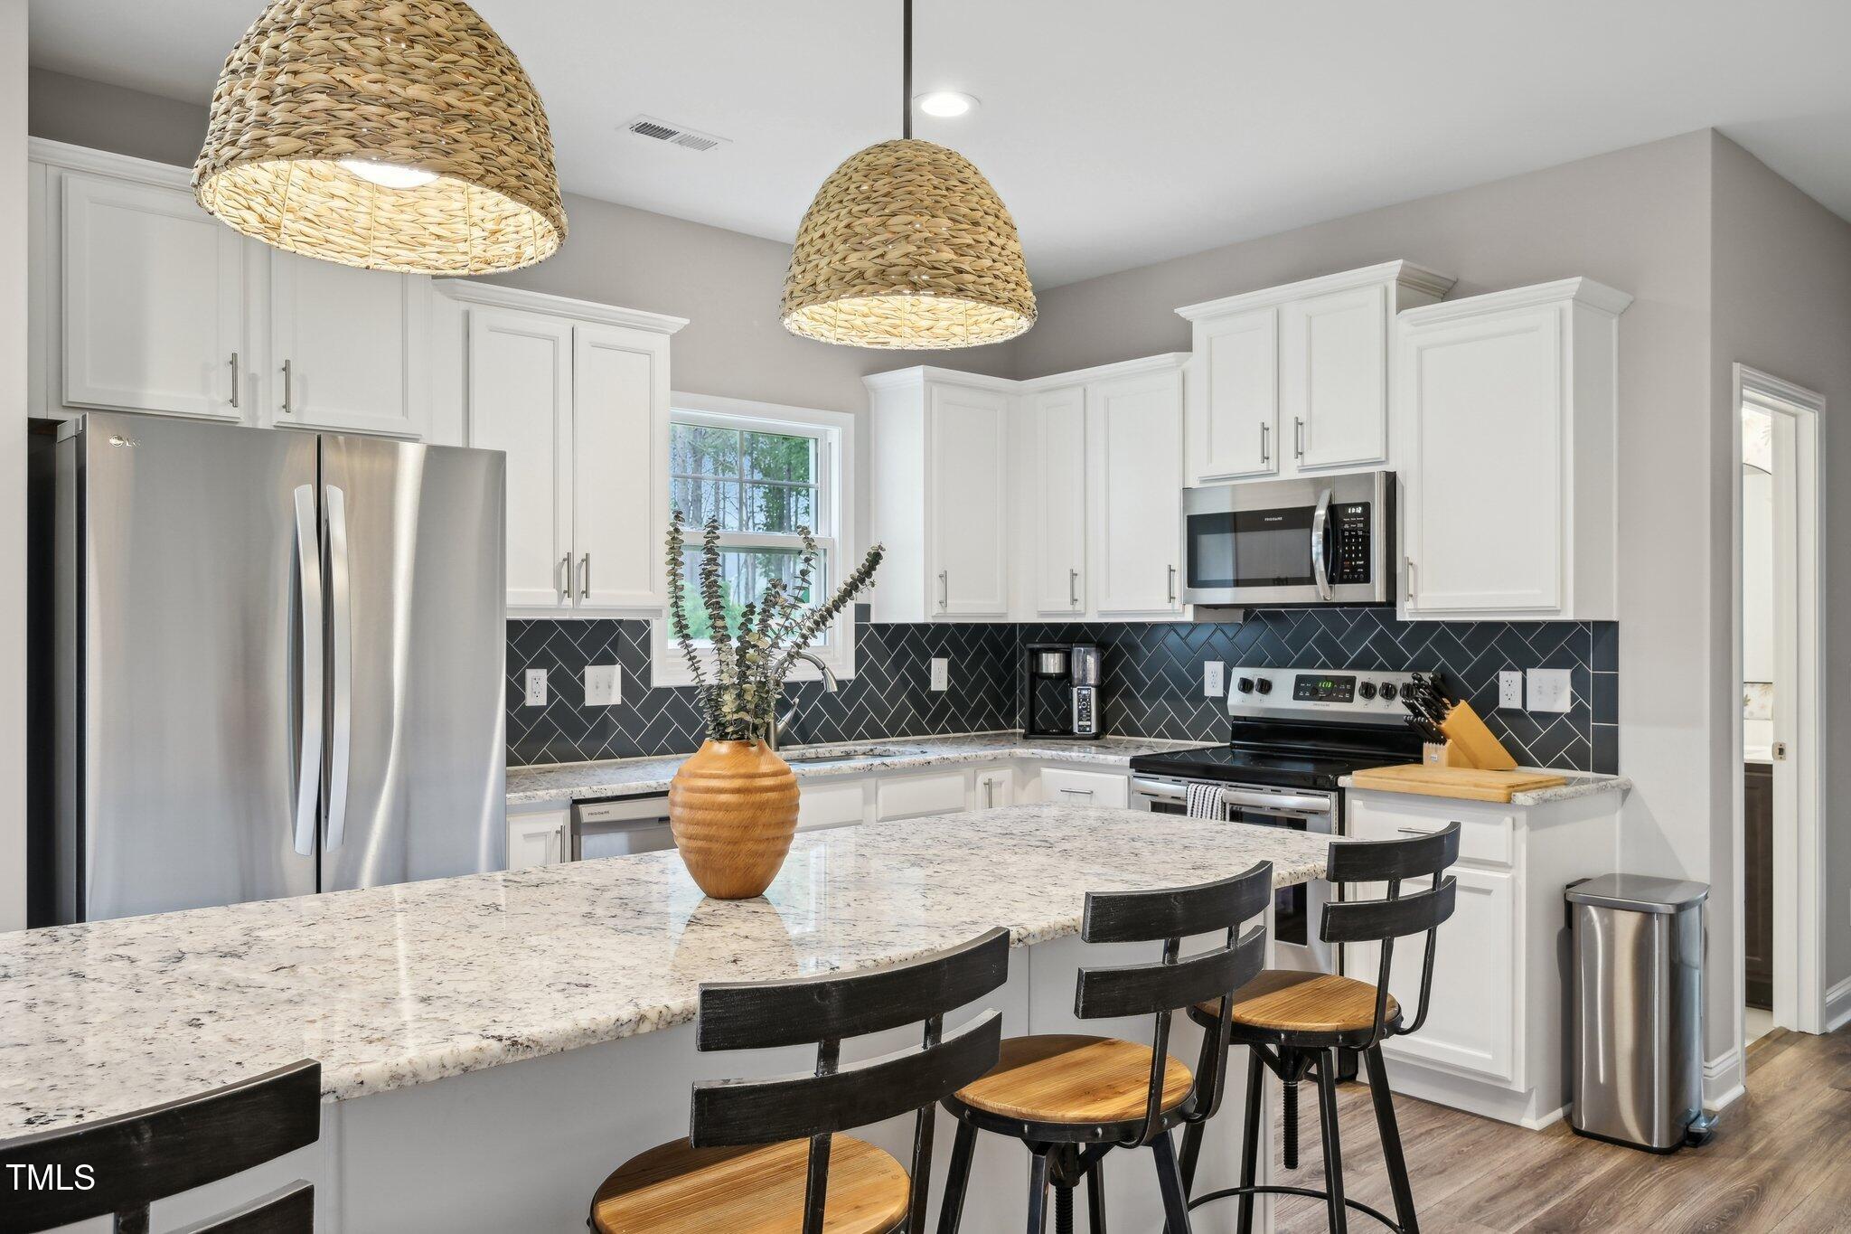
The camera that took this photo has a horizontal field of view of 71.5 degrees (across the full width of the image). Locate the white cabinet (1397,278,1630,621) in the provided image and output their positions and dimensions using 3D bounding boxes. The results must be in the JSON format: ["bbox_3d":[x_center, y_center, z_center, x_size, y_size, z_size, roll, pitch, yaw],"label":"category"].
[{"bbox_3d":[1.761,-0.466,3.889,0.360,0.955,0.582,1,-1,-42],"label":"white cabinet"}]

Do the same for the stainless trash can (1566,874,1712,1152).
[{"bbox_3d":[1.933,1.058,3.467,0.300,0.650,0.275,0,0,-43],"label":"stainless trash can"}]

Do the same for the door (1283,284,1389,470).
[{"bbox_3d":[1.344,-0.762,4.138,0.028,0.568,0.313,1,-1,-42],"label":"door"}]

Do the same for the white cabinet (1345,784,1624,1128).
[{"bbox_3d":[1.649,0.943,3.818,0.631,0.885,0.525,0,0,-43],"label":"white cabinet"}]

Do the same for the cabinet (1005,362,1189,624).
[{"bbox_3d":[0.757,-0.456,4.981,0.361,0.953,0.860,0,0,-43],"label":"cabinet"}]

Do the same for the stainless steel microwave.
[{"bbox_3d":[1.297,-0.244,4.369,0.405,0.413,0.762,1,-1,-42],"label":"stainless steel microwave"}]

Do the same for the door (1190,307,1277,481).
[{"bbox_3d":[1.070,-0.751,4.411,0.028,0.553,0.318,0,-1,-42],"label":"door"}]

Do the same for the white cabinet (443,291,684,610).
[{"bbox_3d":[-1.177,-0.474,4.008,0.798,0.955,0.360,1,-1,-42],"label":"white cabinet"}]

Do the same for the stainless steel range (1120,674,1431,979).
[{"bbox_3d":[1.176,0.788,4.253,0.700,1.200,0.759,0,0,-43],"label":"stainless steel range"}]

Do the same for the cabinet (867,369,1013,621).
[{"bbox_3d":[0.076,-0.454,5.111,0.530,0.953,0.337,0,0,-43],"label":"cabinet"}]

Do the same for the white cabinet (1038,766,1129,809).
[{"bbox_3d":[0.787,0.951,4.730,0.640,0.880,0.435,0,0,-43],"label":"white cabinet"}]

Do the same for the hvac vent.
[{"bbox_3d":[-0.726,-1.382,3.711,0.295,0.020,0.160,0,0,-43],"label":"hvac vent"}]

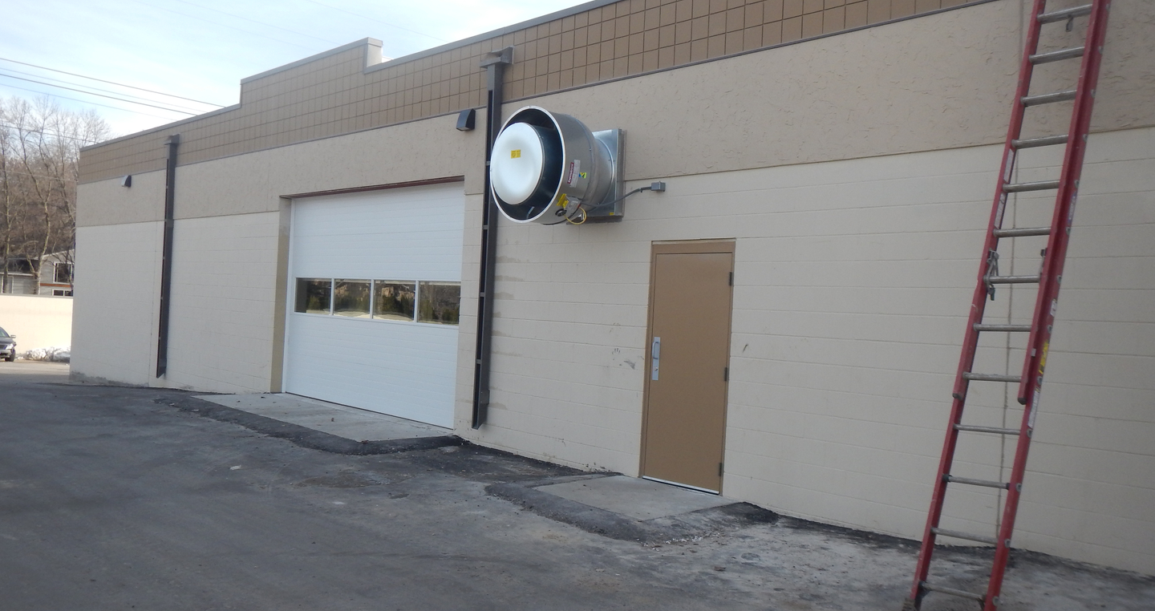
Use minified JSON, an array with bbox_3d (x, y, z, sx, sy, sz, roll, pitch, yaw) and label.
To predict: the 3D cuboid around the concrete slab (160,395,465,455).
[{"bbox_3d":[-3.636,1.482,12.414,1.450,0.130,5.150,2,0,-43],"label":"concrete slab"}]

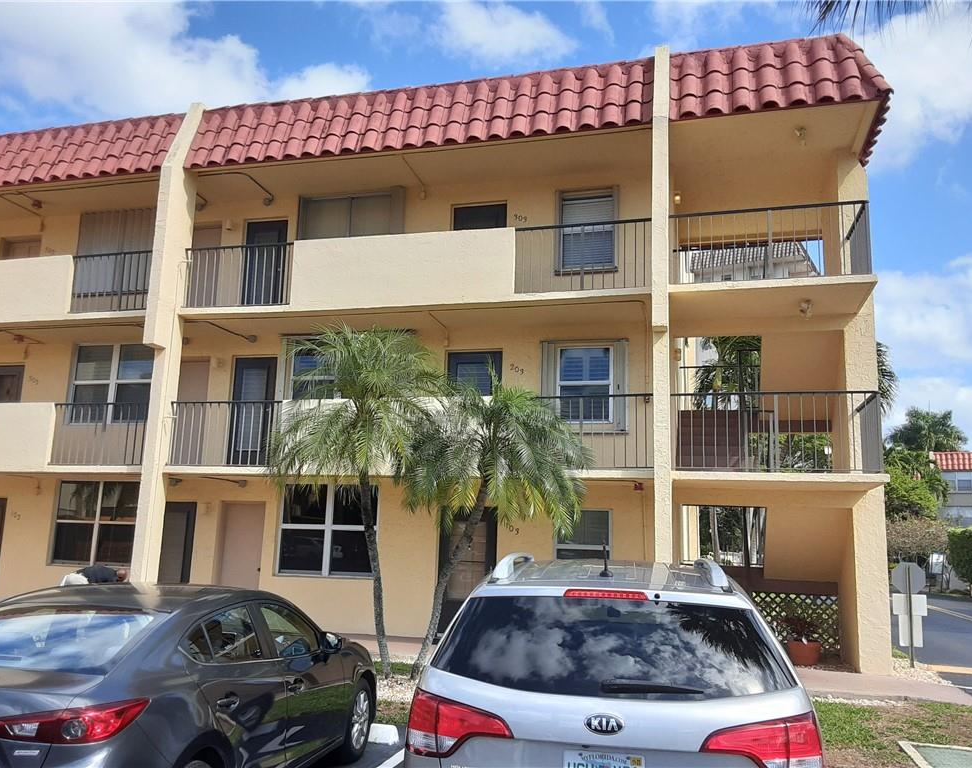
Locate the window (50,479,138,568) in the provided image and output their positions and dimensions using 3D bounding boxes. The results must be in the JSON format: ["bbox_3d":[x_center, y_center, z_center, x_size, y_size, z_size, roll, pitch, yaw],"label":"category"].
[{"bbox_3d":[-7.131,2.564,14.628,1.890,1.552,0.100,-1,-10,15],"label":"window"}]

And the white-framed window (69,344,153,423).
[{"bbox_3d":[-7.097,-0.002,15.114,1.788,1.550,0.120,-1,-10,15],"label":"white-framed window"}]

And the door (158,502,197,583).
[{"bbox_3d":[-5.565,3.147,14.160,0.854,2.094,0.120,-1,-10,15],"label":"door"}]

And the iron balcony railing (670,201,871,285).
[{"bbox_3d":[4.107,-1.786,11.820,2.644,1.091,1.552,-1,-10,15],"label":"iron balcony railing"}]

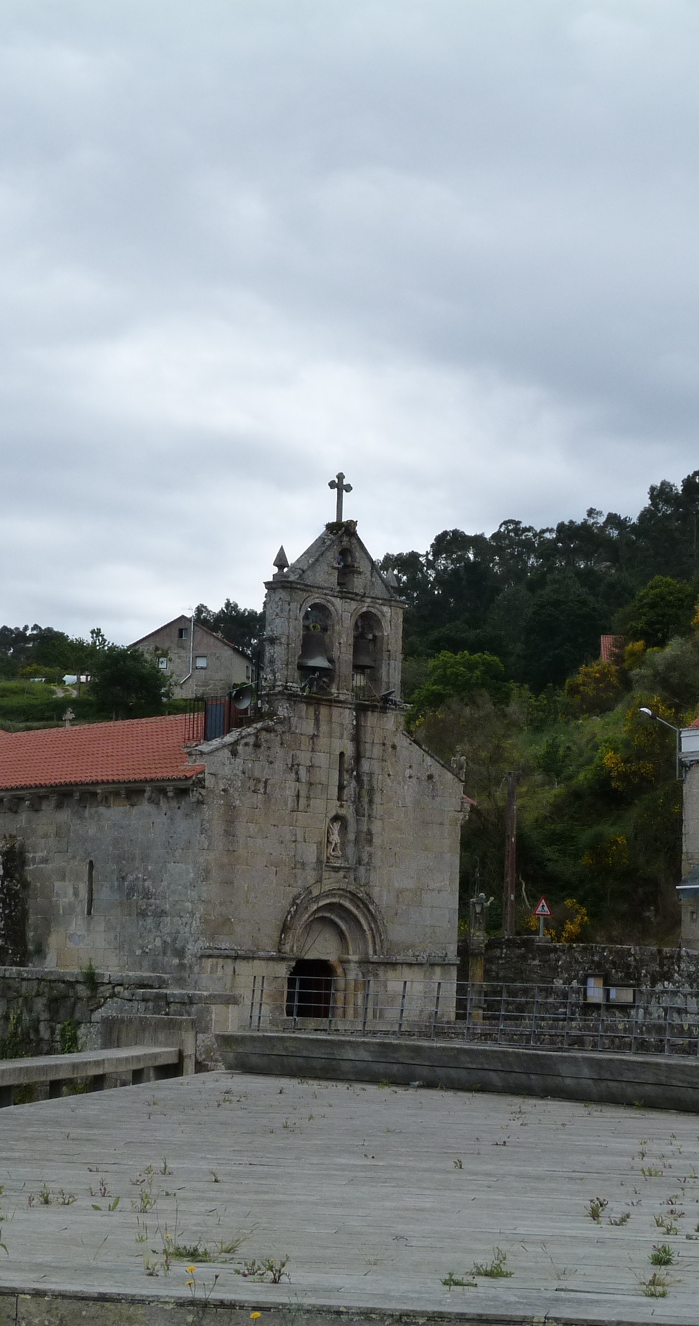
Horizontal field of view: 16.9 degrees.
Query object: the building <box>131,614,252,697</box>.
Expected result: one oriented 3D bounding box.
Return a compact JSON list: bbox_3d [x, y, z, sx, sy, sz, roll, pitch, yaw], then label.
[{"bbox_3d":[-14.235,0.406,218.925,10.200,8.100,11.000,1,-8,8],"label":"building"}]

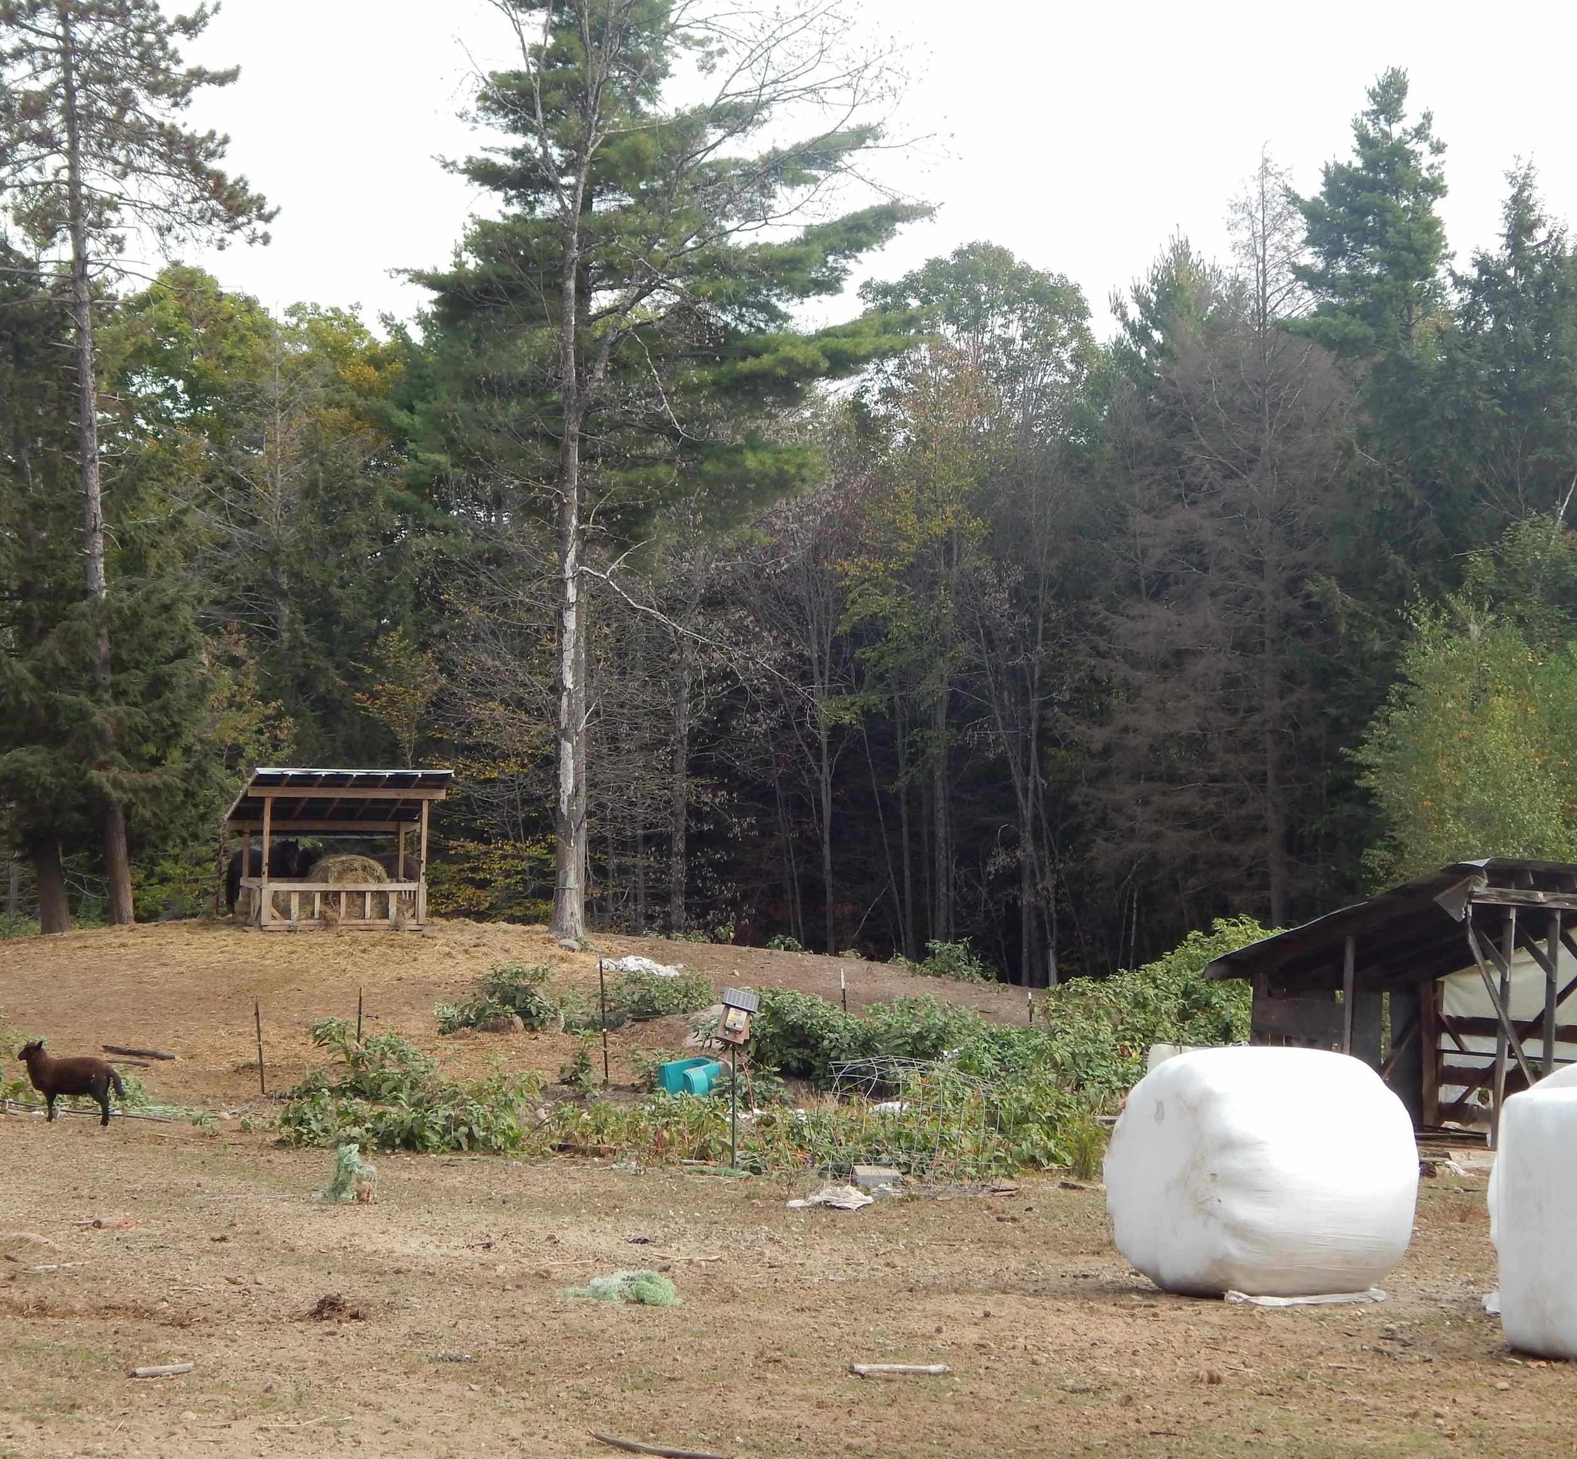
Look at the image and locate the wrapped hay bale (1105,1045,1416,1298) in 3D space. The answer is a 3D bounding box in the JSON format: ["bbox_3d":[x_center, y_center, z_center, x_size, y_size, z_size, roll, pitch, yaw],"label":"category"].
[{"bbox_3d":[2.437,2.287,17.700,1.220,1.250,1.290,1,-3,-28],"label":"wrapped hay bale"}]

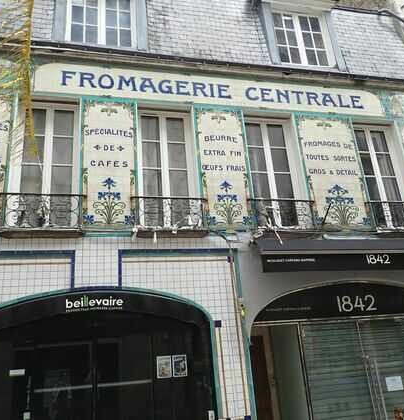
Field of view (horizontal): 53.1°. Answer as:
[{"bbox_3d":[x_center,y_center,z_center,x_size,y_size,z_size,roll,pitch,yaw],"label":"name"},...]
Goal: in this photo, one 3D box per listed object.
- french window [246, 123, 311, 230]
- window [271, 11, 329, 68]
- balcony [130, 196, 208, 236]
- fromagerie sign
[{"bbox_3d":[1.376,-0.706,7.746,1.080,2.340,0.200,1,-22,-13],"label":"french window"},{"bbox_3d":[2.250,-3.886,9.172,1.220,1.490,0.100,1,-22,-13],"label":"window"},{"bbox_3d":[-0.513,0.086,6.666,1.250,0.580,0.160,1,-22,-13],"label":"balcony"},{"bbox_3d":[0.485,-2.320,7.974,7.050,0.640,0.060,1,-22,-13],"label":"fromagerie sign"}]

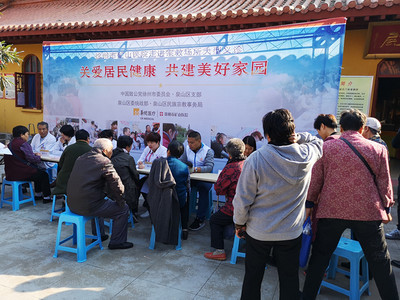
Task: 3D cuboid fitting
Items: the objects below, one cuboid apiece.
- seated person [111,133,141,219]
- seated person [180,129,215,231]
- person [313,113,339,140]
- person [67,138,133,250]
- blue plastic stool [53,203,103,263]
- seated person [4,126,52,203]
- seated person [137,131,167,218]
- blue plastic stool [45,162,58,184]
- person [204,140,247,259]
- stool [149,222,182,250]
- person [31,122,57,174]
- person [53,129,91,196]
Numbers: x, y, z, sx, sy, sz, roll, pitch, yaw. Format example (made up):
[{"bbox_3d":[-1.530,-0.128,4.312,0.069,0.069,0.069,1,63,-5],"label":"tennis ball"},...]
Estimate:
[{"bbox_3d":[-1.031,0.417,4.274,0.470,1.240,0.720,6,7,28],"label":"seated person"},{"bbox_3d":[-0.053,0.383,4.544,0.542,1.271,0.739,4,6,19],"label":"seated person"},{"bbox_3d":[1.138,0.437,2.961,0.394,1.566,0.473,5,7,28],"label":"person"},{"bbox_3d":[-1.130,0.480,3.468,0.670,1.221,0.532,-2,7,-37],"label":"person"},{"bbox_3d":[-1.301,0.894,3.369,0.360,0.460,0.360,4,6,16],"label":"blue plastic stool"},{"bbox_3d":[-2.716,0.258,4.950,0.470,1.250,0.750,6,7,30],"label":"seated person"},{"bbox_3d":[-0.761,0.340,4.829,0.512,1.251,0.739,5,6,25],"label":"seated person"},{"bbox_3d":[-3.018,0.509,6.185,0.360,0.460,0.360,6,7,25],"label":"blue plastic stool"},{"bbox_3d":[0.395,0.536,3.291,0.630,1.251,0.492,7,8,41],"label":"person"},{"bbox_3d":[-0.394,0.898,3.731,0.360,0.460,0.360,2,6,-4],"label":"stool"},{"bbox_3d":[-2.880,0.137,5.822,0.530,1.290,0.720,2,6,-6],"label":"person"},{"bbox_3d":[-1.748,0.341,4.471,0.530,1.280,0.750,6,7,25],"label":"person"}]

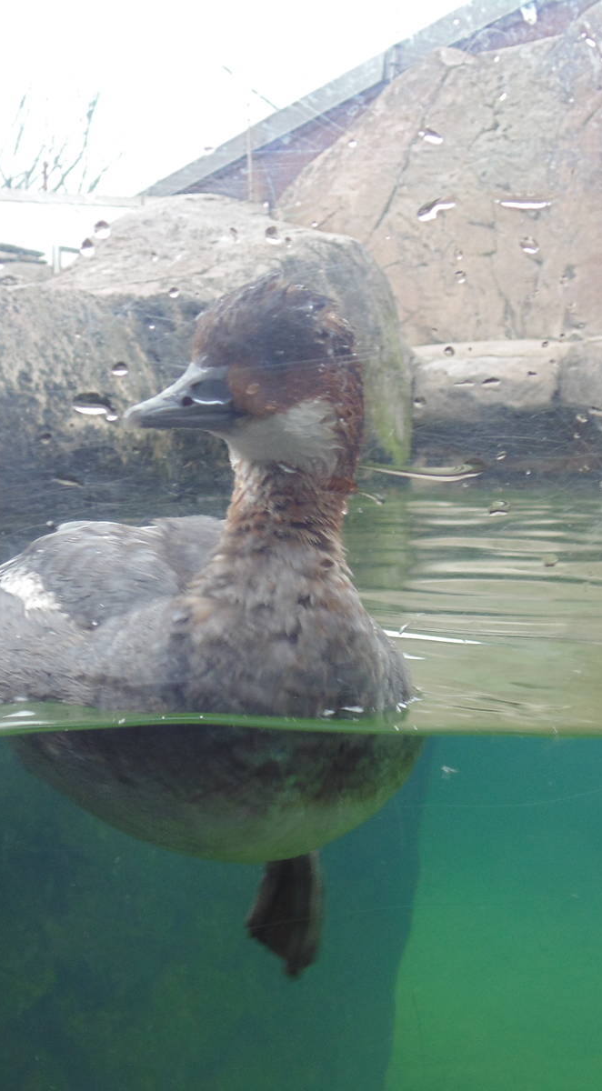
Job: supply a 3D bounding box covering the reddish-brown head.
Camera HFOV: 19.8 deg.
[{"bbox_3d":[-0.020,-0.056,0.579,0.084,0.070,0.050,-1,5,-19],"label":"reddish-brown head"}]

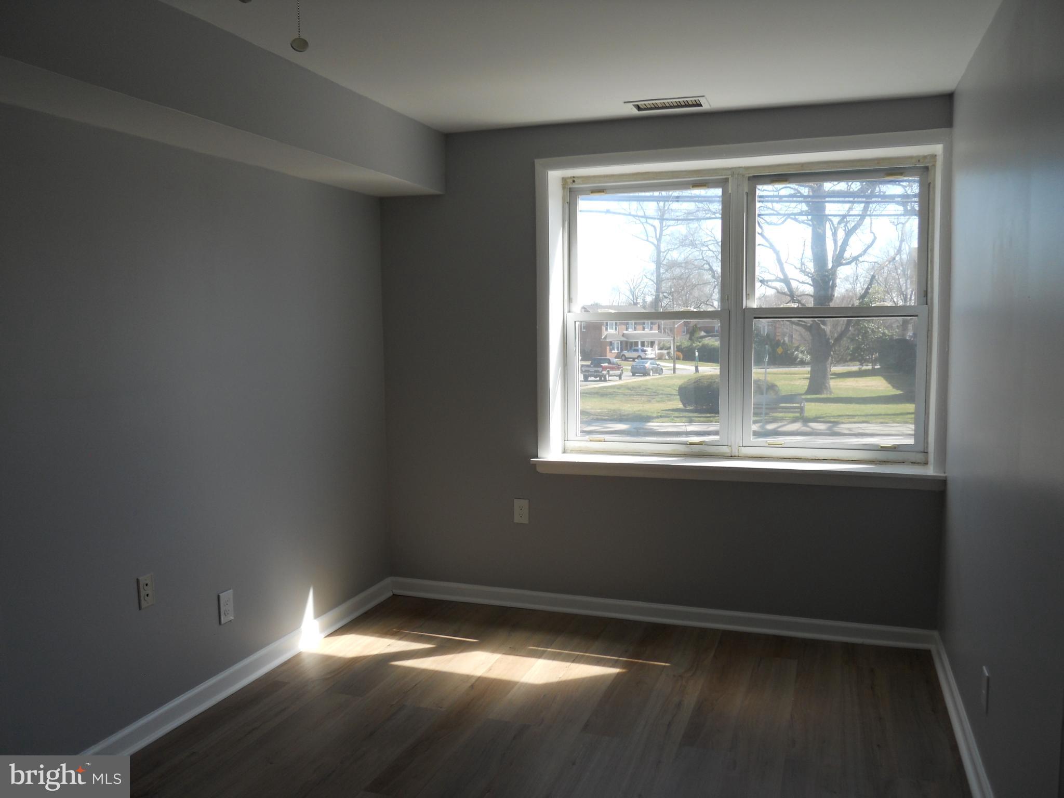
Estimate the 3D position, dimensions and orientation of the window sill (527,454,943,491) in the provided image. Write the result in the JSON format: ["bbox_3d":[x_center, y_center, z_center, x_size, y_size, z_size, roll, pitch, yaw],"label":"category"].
[{"bbox_3d":[0.940,0.345,4.187,1.902,0.075,0.267,1,6,19],"label":"window sill"}]

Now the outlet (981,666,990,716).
[{"bbox_3d":[1.375,0.886,2.620,0.010,0.122,0.077,1,6,19],"label":"outlet"}]

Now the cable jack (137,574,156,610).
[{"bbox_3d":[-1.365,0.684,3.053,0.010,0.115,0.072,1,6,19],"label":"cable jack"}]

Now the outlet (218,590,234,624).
[{"bbox_3d":[-1.226,0.836,3.457,0.010,0.123,0.078,1,6,19],"label":"outlet"}]

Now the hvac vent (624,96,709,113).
[{"bbox_3d":[0.600,-1.303,3.822,0.349,0.014,0.200,1,6,19],"label":"hvac vent"}]

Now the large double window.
[{"bbox_3d":[1.007,-0.416,4.269,1.768,1.424,0.090,1,6,19],"label":"large double window"}]

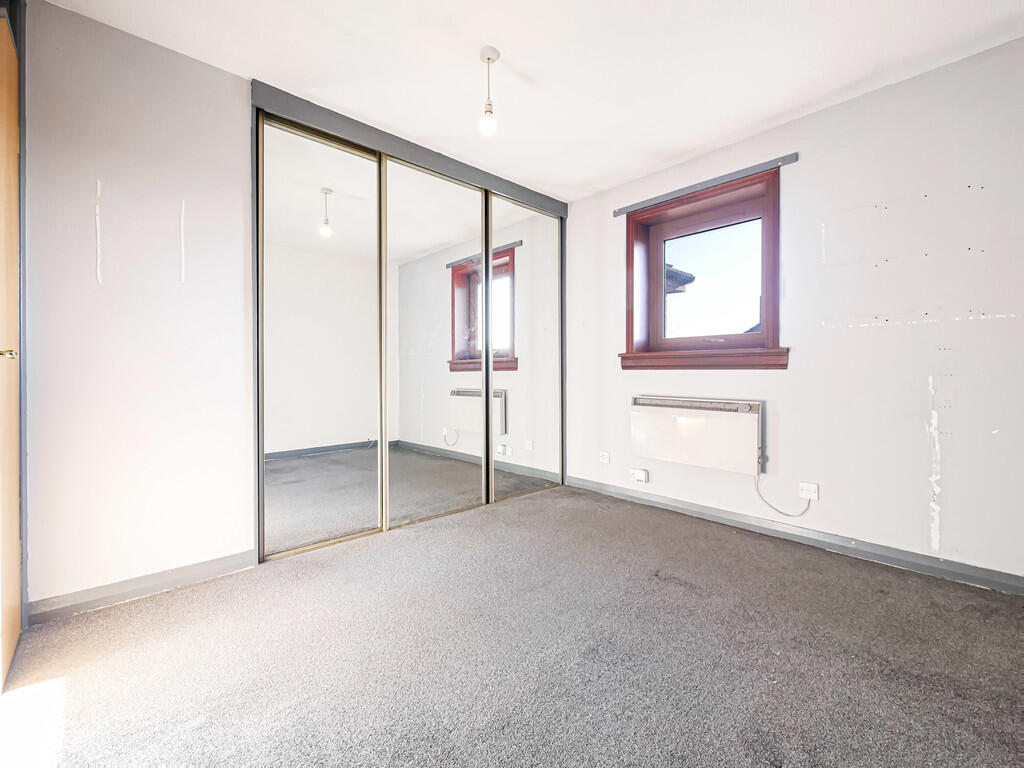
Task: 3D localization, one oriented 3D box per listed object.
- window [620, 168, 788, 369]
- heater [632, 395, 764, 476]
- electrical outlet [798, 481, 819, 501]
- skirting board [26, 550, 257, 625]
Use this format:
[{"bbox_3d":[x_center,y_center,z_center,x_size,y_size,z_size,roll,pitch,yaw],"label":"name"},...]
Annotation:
[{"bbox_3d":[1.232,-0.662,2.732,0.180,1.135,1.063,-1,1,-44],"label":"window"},{"bbox_3d":[1.157,0.305,2.659,0.115,0.415,0.787,-1,1,-44],"label":"heater"},{"bbox_3d":[1.619,0.581,2.258,0.018,0.086,0.084,-1,1,-44],"label":"electrical outlet"},{"bbox_3d":[-1.466,0.817,1.707,0.696,0.090,0.018,0,1,-41],"label":"skirting board"}]

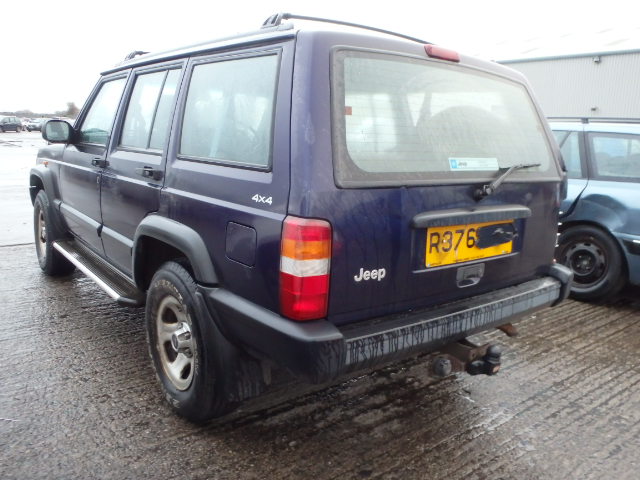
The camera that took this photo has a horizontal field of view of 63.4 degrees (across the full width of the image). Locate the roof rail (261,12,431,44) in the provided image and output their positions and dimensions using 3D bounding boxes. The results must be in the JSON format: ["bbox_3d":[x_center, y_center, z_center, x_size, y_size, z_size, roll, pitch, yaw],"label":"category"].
[{"bbox_3d":[0.266,-0.876,2.271,1.200,0.100,0.070,-6,15,-38],"label":"roof rail"}]

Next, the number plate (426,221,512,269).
[{"bbox_3d":[0.583,0.005,1.991,0.540,0.150,0.015,-6,11,-38],"label":"number plate"}]

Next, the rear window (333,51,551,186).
[{"bbox_3d":[0.531,-0.443,1.996,1.330,0.450,0.060,-6,-9,-38],"label":"rear window"}]

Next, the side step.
[{"bbox_3d":[-1.326,0.168,3.116,0.190,0.070,1.480,-6,15,-38],"label":"side step"}]

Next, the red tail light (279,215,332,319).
[{"bbox_3d":[-0.041,0.084,1.540,0.130,0.305,0.090,-6,15,-38],"label":"red tail light"}]

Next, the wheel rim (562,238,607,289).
[{"bbox_3d":[2.176,0.188,4.198,0.140,0.390,0.390,-5,14,-35],"label":"wheel rim"}]

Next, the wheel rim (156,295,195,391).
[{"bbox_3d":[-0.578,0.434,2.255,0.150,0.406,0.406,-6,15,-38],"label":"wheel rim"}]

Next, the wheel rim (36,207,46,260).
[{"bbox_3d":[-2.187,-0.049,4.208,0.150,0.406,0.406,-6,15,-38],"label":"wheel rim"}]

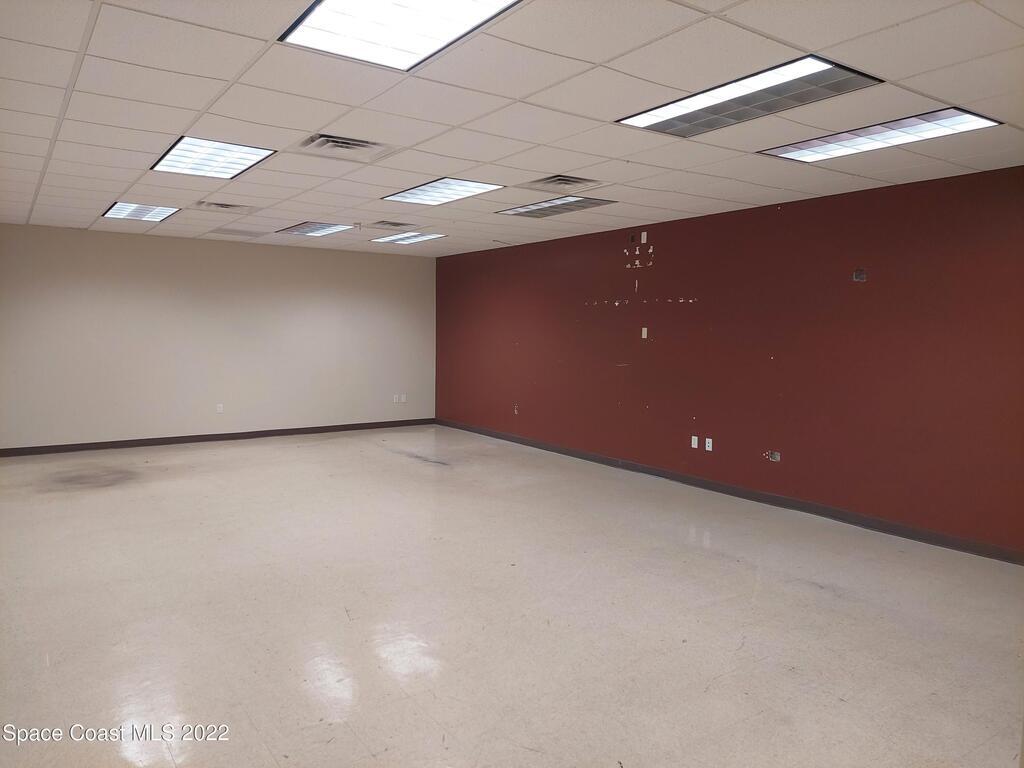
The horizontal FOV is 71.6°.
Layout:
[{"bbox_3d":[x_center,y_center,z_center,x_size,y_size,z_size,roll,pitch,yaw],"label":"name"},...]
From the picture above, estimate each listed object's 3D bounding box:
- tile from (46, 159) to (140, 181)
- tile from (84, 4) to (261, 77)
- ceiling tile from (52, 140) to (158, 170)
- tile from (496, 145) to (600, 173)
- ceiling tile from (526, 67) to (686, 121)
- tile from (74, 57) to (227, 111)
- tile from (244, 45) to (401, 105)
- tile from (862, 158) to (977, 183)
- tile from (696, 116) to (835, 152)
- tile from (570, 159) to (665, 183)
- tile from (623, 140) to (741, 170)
[{"bbox_3d":[-3.147,-1.618,5.382,0.600,0.020,0.600,-3,6,-35],"label":"tile"},{"bbox_3d":[-1.406,-1.414,2.957,0.598,0.020,0.598,-3,6,-35],"label":"tile"},{"bbox_3d":[-2.824,-1.594,4.937,0.598,0.020,0.598,-3,6,-35],"label":"ceiling tile"},{"bbox_3d":[0.257,-1.542,4.867,0.598,0.020,0.598,-3,6,-35],"label":"tile"},{"bbox_3d":[0.460,-1.435,3.499,0.597,0.030,0.597,-3,6,-35],"label":"ceiling tile"},{"bbox_3d":[-1.760,-1.458,3.453,0.598,0.020,0.598,-3,6,-35],"label":"tile"},{"bbox_3d":[-0.885,-1.409,3.257,0.600,0.020,0.600,-3,6,-35],"label":"tile"},{"bbox_3d":[2.963,-1.557,5.235,0.519,0.020,0.586,-3,6,-35],"label":"tile"},{"bbox_3d":[1.478,-1.485,4.200,0.597,0.030,0.597,-3,6,-35],"label":"tile"},{"bbox_3d":[0.762,-1.571,5.194,0.597,0.030,0.597,-3,6,-35],"label":"tile"},{"bbox_3d":[1.120,-1.528,4.706,0.597,0.030,0.597,-3,6,-35],"label":"tile"}]

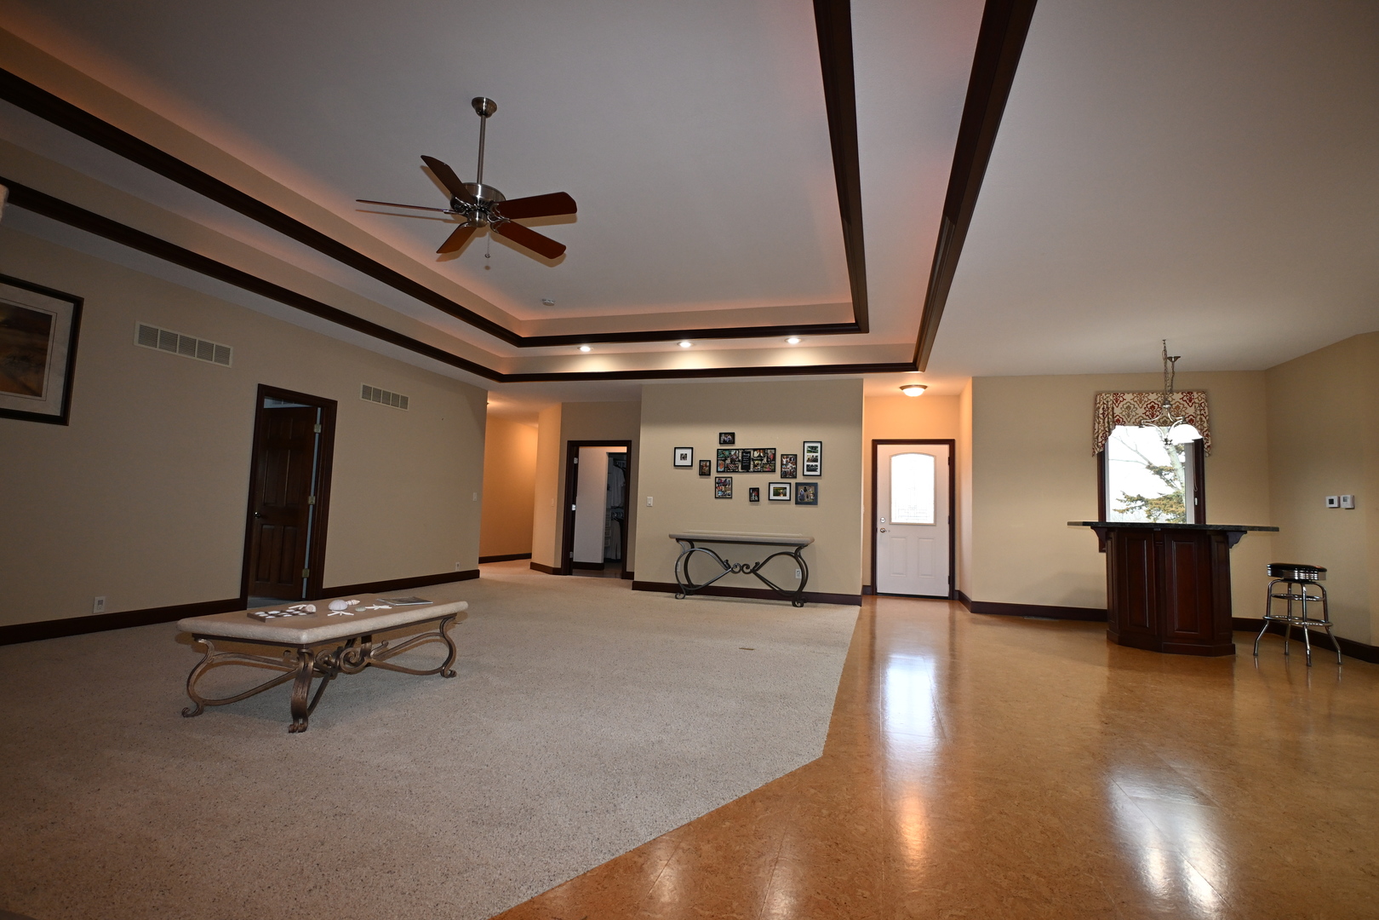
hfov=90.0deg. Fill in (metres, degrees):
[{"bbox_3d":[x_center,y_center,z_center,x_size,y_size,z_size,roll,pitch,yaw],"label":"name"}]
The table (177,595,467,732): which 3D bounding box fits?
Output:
[{"bbox_3d":[-1.845,1.005,3.642,0.700,0.437,1.250,1,-5,15],"label":"table"}]

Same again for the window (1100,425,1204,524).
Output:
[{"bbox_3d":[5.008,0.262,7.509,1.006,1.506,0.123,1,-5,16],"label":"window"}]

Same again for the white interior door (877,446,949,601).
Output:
[{"bbox_3d":[3.043,0.790,9.395,1.078,2.128,0.144,1,-5,16],"label":"white interior door"}]

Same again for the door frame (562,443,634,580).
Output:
[{"bbox_3d":[-1.425,0.766,10.781,1.089,2.108,0.144,1,-5,16],"label":"door frame"}]

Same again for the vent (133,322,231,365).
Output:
[{"bbox_3d":[-4.272,-0.966,5.868,0.026,0.190,0.835,1,-5,16],"label":"vent"}]

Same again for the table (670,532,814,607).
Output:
[{"bbox_3d":[0.616,1.298,8.342,1.643,0.799,0.534,1,-5,16],"label":"table"}]

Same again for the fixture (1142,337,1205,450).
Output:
[{"bbox_3d":[4.303,-0.607,6.234,0.560,0.965,0.560,1,-5,15],"label":"fixture"}]

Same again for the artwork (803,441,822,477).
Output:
[{"bbox_3d":[1.527,-0.013,8.550,0.230,0.435,0.030,1,-5,15],"label":"artwork"}]

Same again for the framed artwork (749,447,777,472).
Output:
[{"bbox_3d":[0.926,0.009,8.705,0.345,0.310,0.030,1,-5,15],"label":"framed artwork"}]

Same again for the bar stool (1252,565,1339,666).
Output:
[{"bbox_3d":[4.916,1.234,5.580,0.450,0.755,0.450,1,-5,15],"label":"bar stool"}]

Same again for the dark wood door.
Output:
[{"bbox_3d":[-4.378,0.438,7.396,0.813,2.030,0.046,1,-5,16],"label":"dark wood door"}]

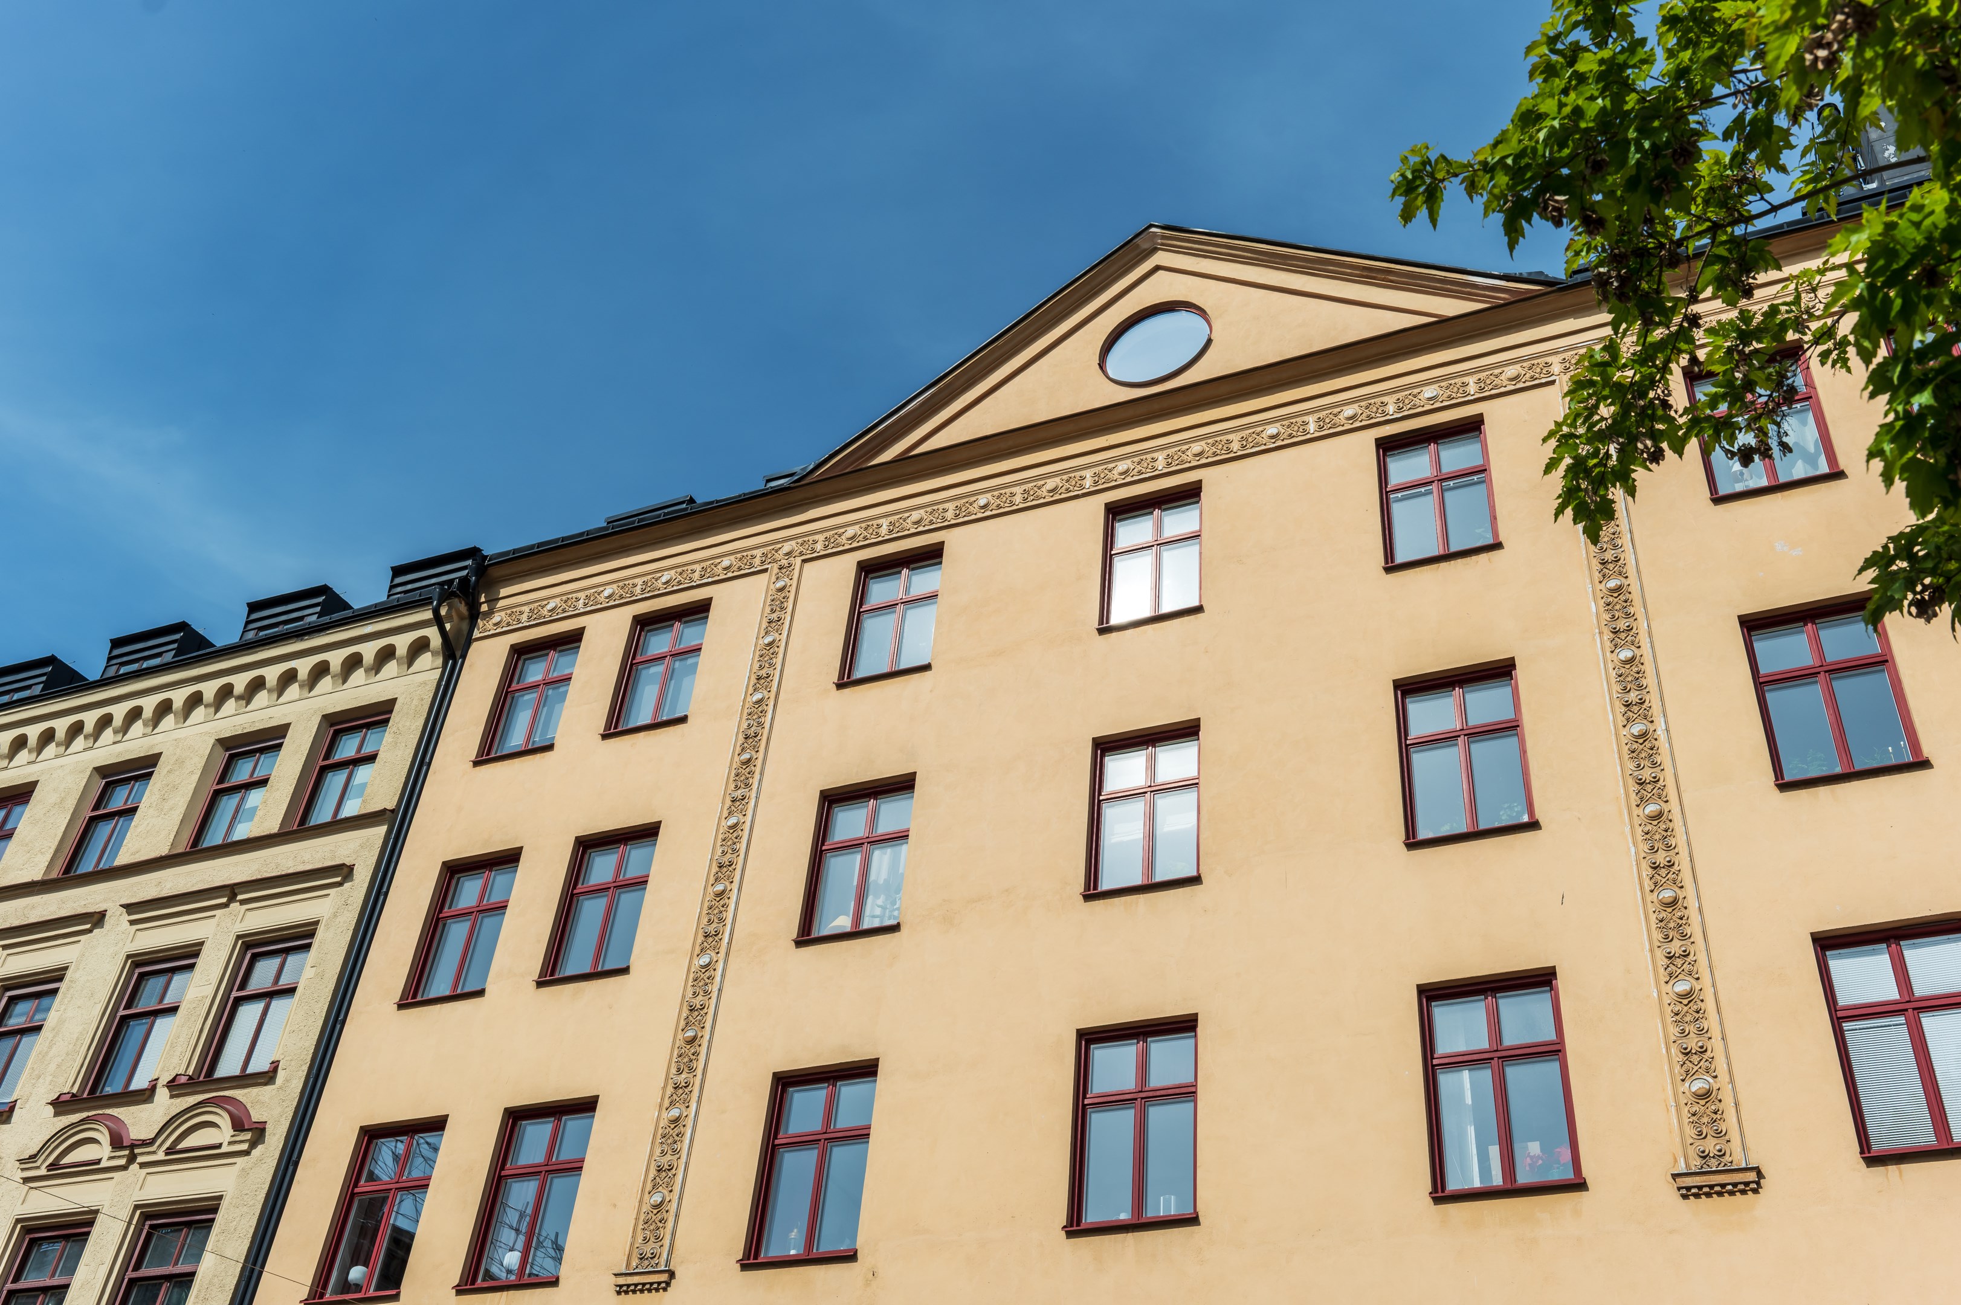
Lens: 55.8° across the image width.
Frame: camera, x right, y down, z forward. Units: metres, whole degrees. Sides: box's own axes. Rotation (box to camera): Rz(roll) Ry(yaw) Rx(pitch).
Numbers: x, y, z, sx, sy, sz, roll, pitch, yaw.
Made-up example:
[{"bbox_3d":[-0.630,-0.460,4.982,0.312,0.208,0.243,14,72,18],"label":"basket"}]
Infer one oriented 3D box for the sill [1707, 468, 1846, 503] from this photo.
[{"bbox_3d":[7.601,-1.567,17.619,1.220,0.070,0.150,-12,-43,21],"label":"sill"}]

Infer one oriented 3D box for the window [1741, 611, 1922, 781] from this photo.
[{"bbox_3d":[7.414,0.348,16.157,1.160,1.882,0.140,-12,-43,21],"label":"window"}]

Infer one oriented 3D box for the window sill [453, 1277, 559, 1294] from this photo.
[{"bbox_3d":[-4.547,6.087,17.825,1.220,0.070,0.150,-12,-43,21],"label":"window sill"}]

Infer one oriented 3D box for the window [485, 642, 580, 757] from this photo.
[{"bbox_3d":[-5.611,0.601,23.441,1.160,1.883,0.140,-12,-43,21],"label":"window"}]

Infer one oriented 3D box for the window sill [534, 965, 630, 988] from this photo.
[{"bbox_3d":[-4.275,3.509,19.958,1.220,0.070,0.150,-12,-43,21],"label":"window sill"}]

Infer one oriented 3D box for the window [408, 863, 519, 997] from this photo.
[{"bbox_3d":[-5.885,3.195,21.296,1.160,1.882,0.140,-12,-43,21],"label":"window"}]

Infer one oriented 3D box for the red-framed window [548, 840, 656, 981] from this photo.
[{"bbox_3d":[-4.161,2.826,20.630,1.160,1.882,0.140,-12,-43,21],"label":"red-framed window"}]

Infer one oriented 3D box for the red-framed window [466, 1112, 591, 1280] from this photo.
[{"bbox_3d":[-4.434,5.405,18.496,1.160,1.880,0.140,-12,-43,21],"label":"red-framed window"}]

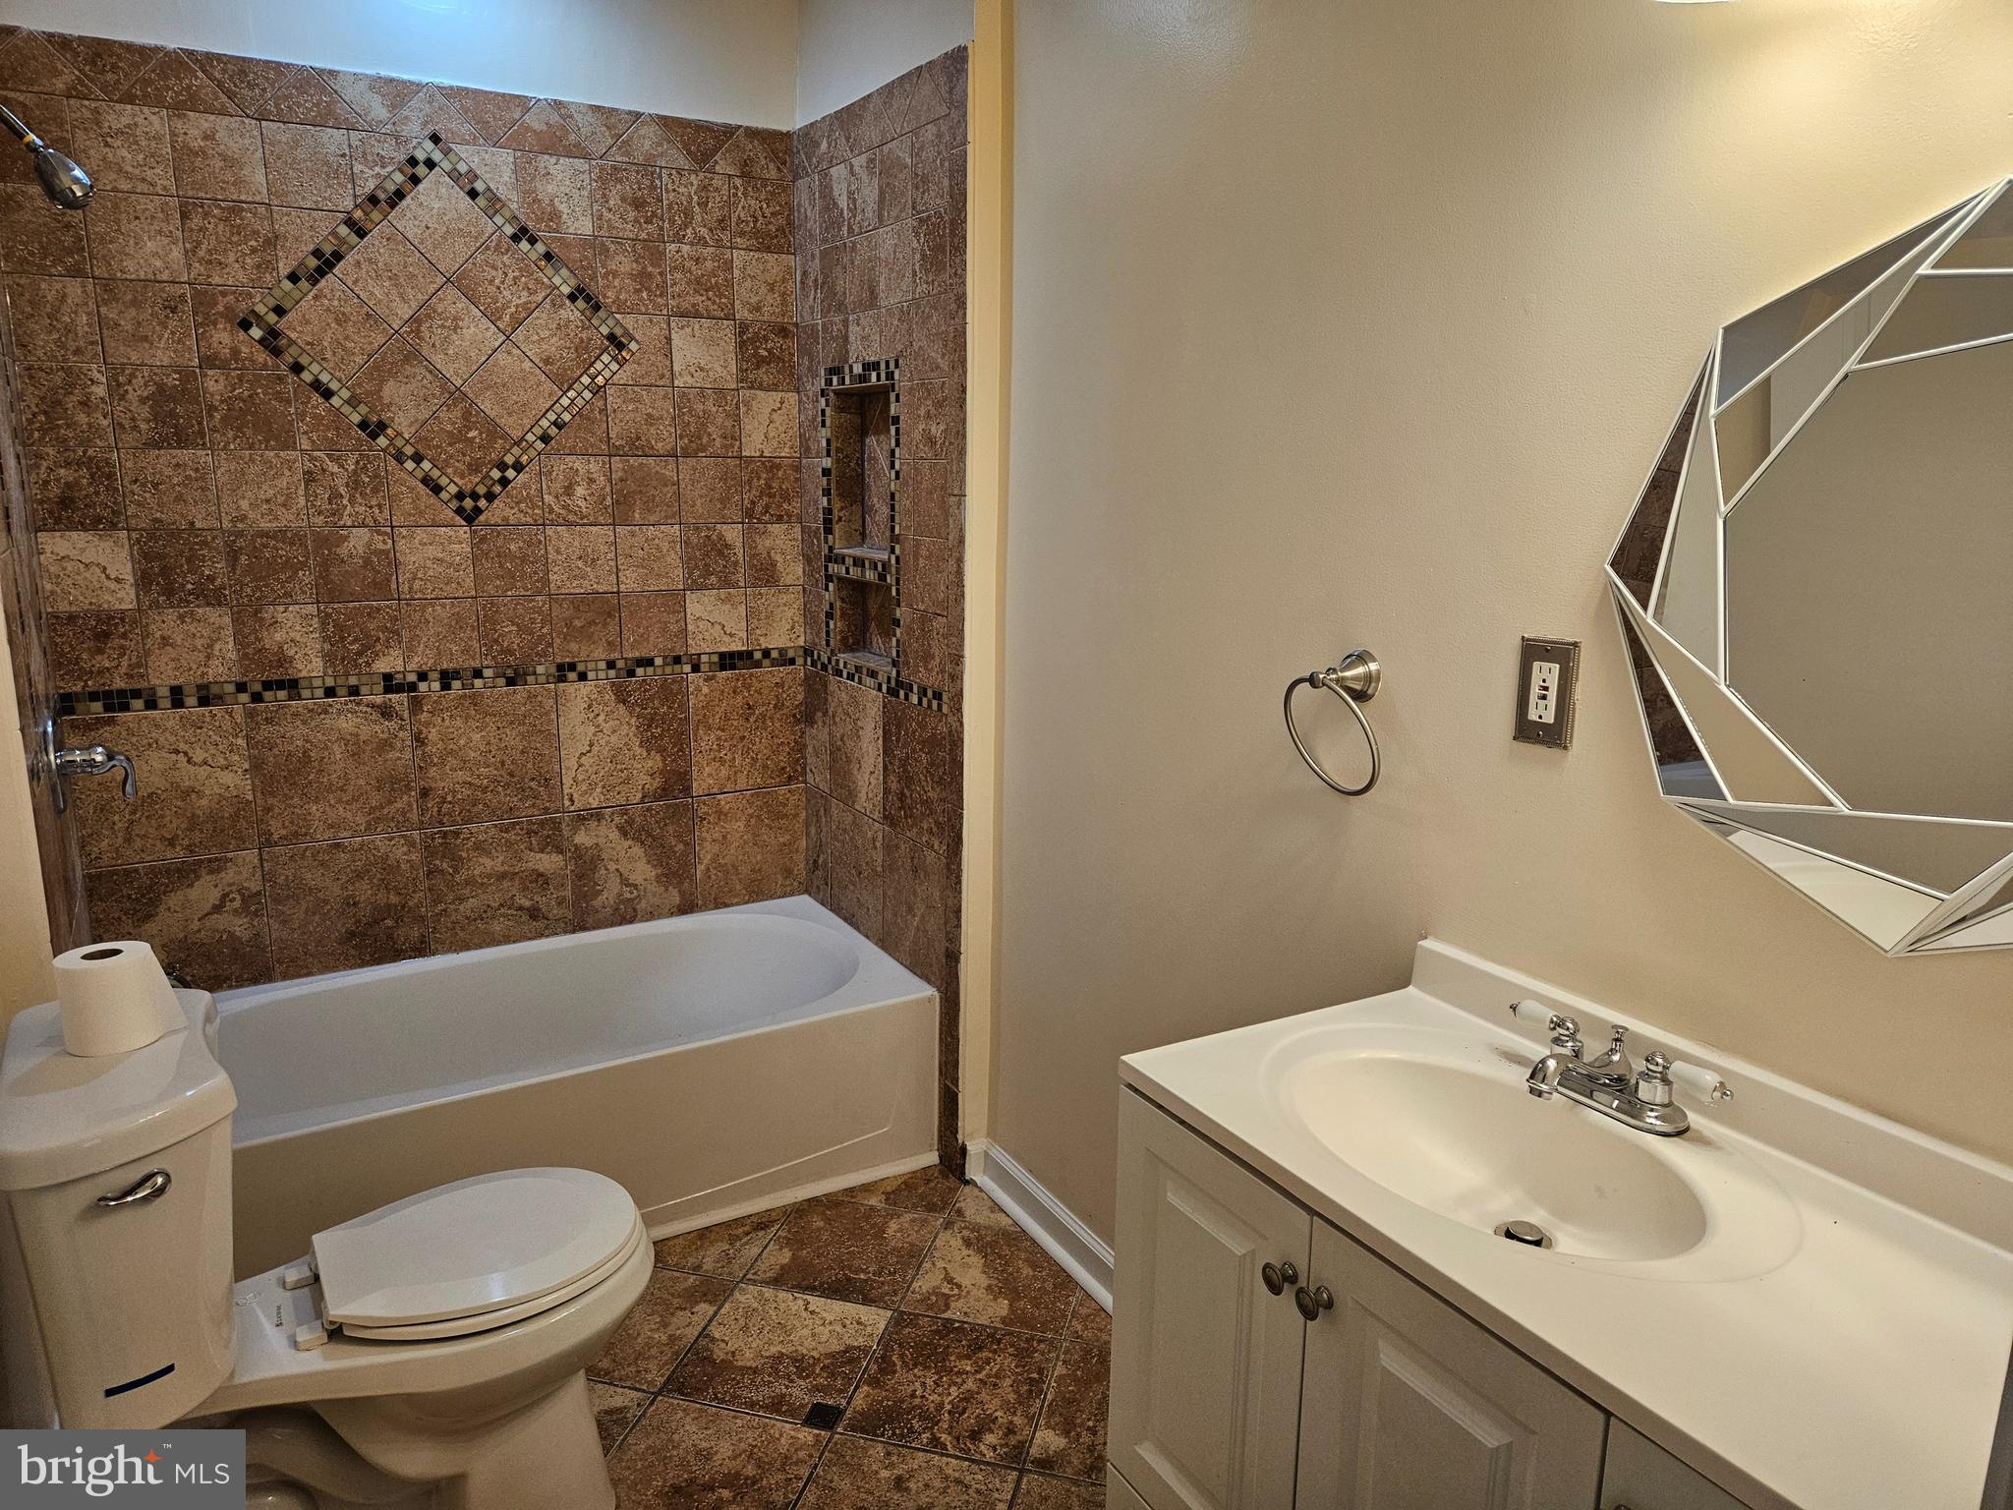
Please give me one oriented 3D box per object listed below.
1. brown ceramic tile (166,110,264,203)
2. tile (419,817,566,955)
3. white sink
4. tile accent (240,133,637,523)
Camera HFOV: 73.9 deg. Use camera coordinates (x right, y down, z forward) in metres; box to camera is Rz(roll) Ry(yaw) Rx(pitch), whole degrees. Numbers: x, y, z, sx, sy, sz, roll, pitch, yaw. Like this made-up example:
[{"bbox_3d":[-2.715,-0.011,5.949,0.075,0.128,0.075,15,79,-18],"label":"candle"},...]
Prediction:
[{"bbox_3d":[-1.482,-1.126,2.529,0.149,0.149,0.009,-7,14,-29],"label":"brown ceramic tile"},{"bbox_3d":[-1.143,0.289,3.008,0.300,0.281,0.010,-7,14,-30],"label":"tile"},{"bbox_3d":[0.468,0.433,1.310,0.380,0.145,0.500,-7,15,-30],"label":"white sink"},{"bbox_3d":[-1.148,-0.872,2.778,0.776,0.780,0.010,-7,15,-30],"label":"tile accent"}]

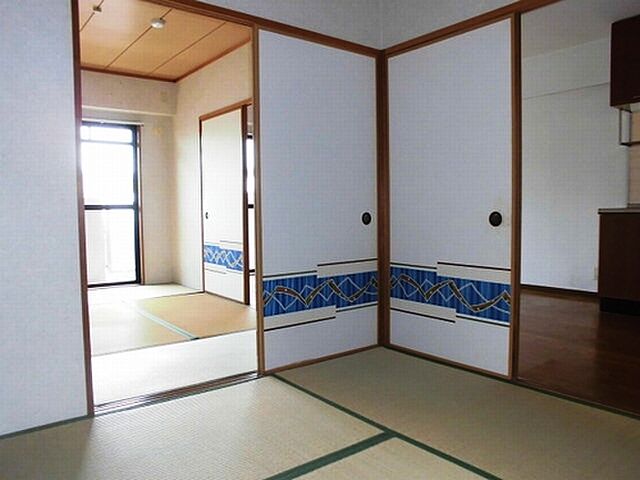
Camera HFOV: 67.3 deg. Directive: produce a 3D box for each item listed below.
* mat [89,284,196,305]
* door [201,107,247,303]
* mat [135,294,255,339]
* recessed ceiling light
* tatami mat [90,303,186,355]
[{"bbox_3d":[-2.193,0.600,4.971,1.740,0.035,0.870,-3,4,-38],"label":"mat"},{"bbox_3d":[-0.974,-0.317,4.799,0.035,1.790,0.920,-3,4,-38],"label":"door"},{"bbox_3d":[-1.041,0.631,4.203,0.880,0.035,1.740,-3,4,-38],"label":"mat"},{"bbox_3d":[-1.355,-1.792,4.011,0.130,0.040,0.130,-3,4,-38],"label":"recessed ceiling light"},{"bbox_3d":[-1.732,0.668,3.664,0.880,0.035,1.740,-3,4,-38],"label":"tatami mat"}]

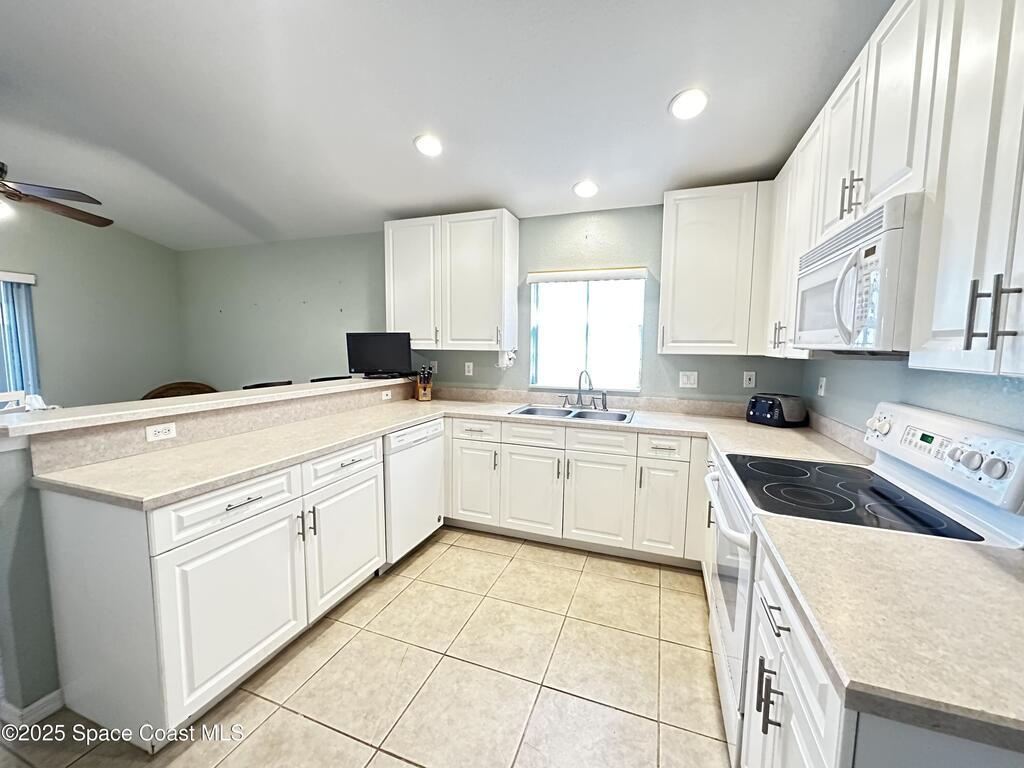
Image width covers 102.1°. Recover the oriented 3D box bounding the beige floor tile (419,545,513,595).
[{"bbox_3d":[-0.284,1.168,2.609,0.457,0.010,0.457,3,6,20],"label":"beige floor tile"}]

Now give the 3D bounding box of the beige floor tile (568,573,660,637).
[{"bbox_3d":[0.580,1.210,2.293,0.457,0.010,0.457,3,6,20],"label":"beige floor tile"}]

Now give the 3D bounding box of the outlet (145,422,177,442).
[{"bbox_3d":[-1.586,0.220,1.876,0.010,0.070,0.114,3,6,20],"label":"outlet"}]

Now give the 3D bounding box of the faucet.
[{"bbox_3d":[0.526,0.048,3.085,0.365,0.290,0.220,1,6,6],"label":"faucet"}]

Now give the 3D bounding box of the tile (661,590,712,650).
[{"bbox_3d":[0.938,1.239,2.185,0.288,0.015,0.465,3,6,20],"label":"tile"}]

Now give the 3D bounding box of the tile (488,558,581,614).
[{"bbox_3d":[0.148,1.189,2.451,0.457,0.010,0.457,3,6,20],"label":"tile"}]

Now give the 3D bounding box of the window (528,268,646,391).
[{"bbox_3d":[0.557,-0.409,3.257,0.915,0.930,0.100,3,6,20],"label":"window"}]

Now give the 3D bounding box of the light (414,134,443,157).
[{"bbox_3d":[-0.508,-1.452,2.521,0.170,0.030,0.170,5,-5,0],"label":"light"}]

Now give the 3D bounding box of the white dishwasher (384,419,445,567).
[{"bbox_3d":[-0.882,0.673,2.815,0.600,0.805,0.610,3,6,20],"label":"white dishwasher"}]

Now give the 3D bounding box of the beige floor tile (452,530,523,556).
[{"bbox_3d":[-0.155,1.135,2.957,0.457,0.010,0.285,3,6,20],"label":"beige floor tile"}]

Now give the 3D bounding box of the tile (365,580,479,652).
[{"bbox_3d":[-0.449,1.221,2.195,0.465,0.015,0.465,3,6,20],"label":"tile"}]

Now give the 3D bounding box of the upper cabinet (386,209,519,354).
[{"bbox_3d":[-0.505,-0.812,3.449,1.065,1.050,0.330,3,6,20],"label":"upper cabinet"}]

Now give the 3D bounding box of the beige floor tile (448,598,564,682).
[{"bbox_3d":[-0.011,1.230,2.021,0.457,0.010,0.457,3,6,20],"label":"beige floor tile"}]

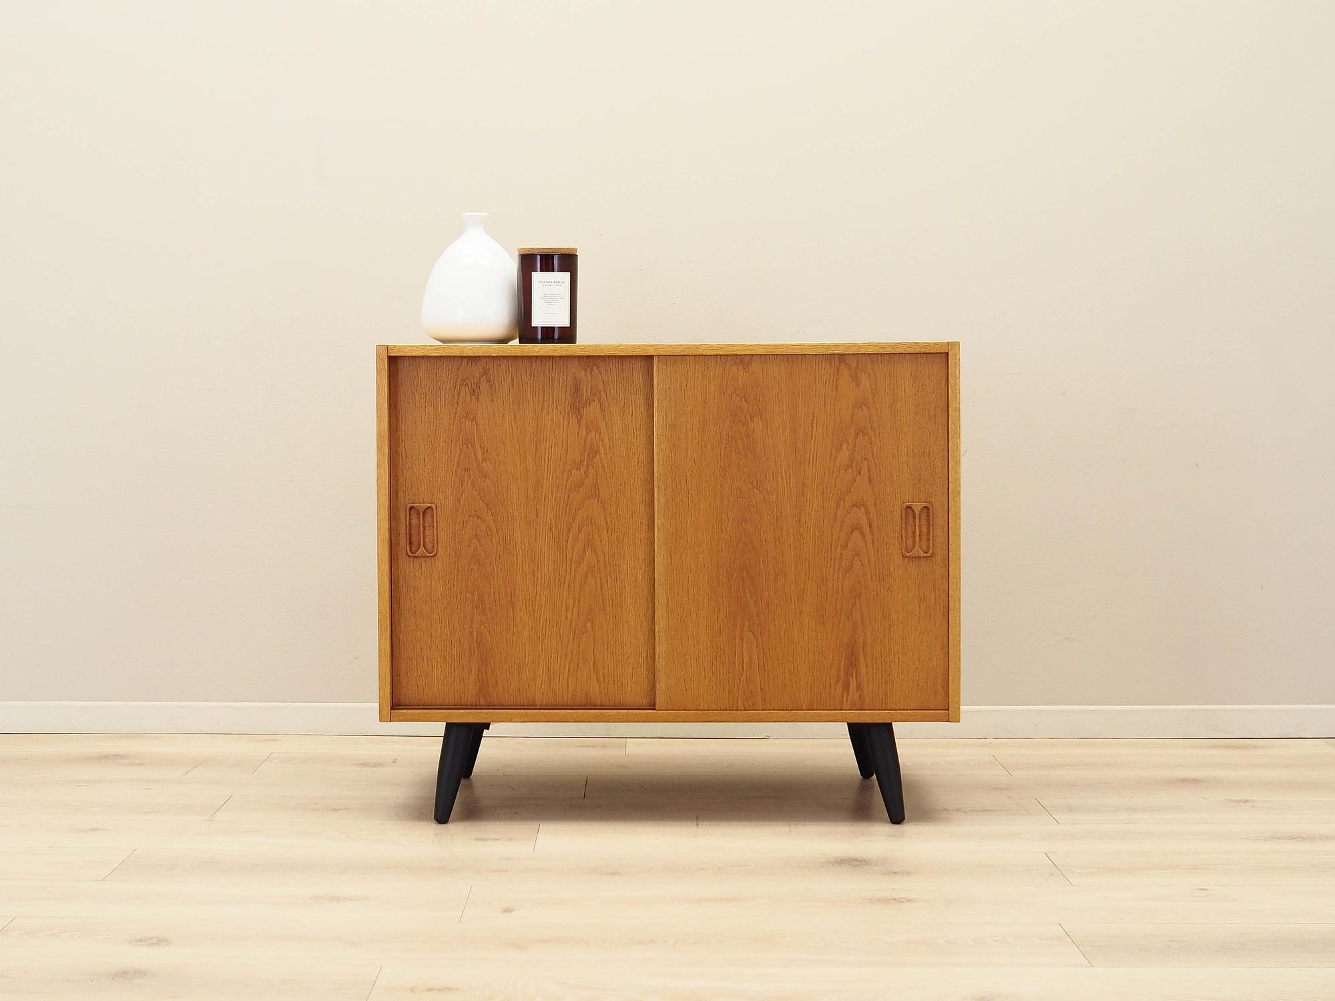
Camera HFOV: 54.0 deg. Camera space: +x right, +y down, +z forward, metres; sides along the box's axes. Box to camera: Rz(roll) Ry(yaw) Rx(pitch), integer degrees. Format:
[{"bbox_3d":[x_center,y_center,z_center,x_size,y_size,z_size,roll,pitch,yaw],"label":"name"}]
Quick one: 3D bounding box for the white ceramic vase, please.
[{"bbox_3d":[-0.301,-0.333,1.986,0.147,0.205,0.147,0,4,0],"label":"white ceramic vase"}]

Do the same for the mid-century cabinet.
[{"bbox_3d":[0.002,0.121,2.068,0.830,0.712,0.385,0,4,0],"label":"mid-century cabinet"}]

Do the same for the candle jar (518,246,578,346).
[{"bbox_3d":[-0.180,-0.305,1.979,0.089,0.150,0.089,0,4,0],"label":"candle jar"}]

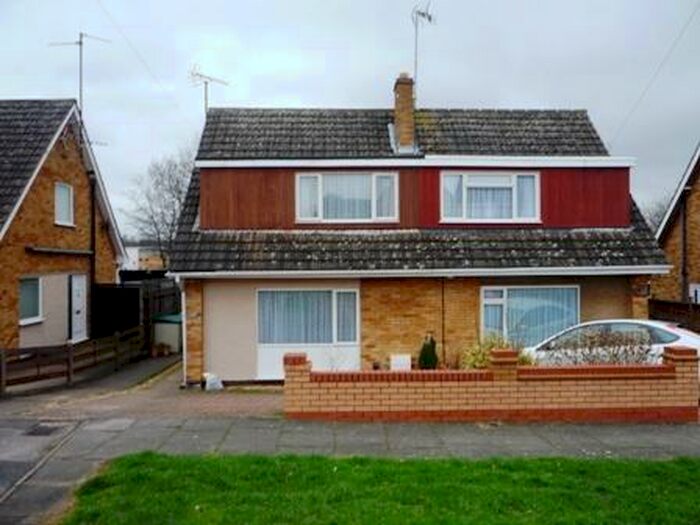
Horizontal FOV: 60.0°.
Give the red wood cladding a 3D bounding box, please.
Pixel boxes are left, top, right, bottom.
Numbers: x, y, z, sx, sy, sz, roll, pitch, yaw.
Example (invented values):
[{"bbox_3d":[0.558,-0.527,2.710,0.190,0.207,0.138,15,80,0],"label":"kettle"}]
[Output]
[{"bbox_3d":[1.562,-1.470,13.938,9.900,1.430,0.100,-1,0,-2],"label":"red wood cladding"}]

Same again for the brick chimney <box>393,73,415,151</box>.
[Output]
[{"bbox_3d":[1.464,-4.030,16.300,0.420,2.050,0.900,-1,0,-2],"label":"brick chimney"}]

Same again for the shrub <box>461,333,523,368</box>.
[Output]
[{"bbox_3d":[2.197,1.575,9.100,1.100,1.150,0.900,-1,0,-2],"label":"shrub"}]

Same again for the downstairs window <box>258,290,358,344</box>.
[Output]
[{"bbox_3d":[-0.937,1.191,13.379,2.270,1.240,0.100,-1,0,-2],"label":"downstairs window"}]

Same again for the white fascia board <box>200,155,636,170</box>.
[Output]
[{"bbox_3d":[1.557,-2.273,13.788,10.050,0.240,0.080,-1,0,-2],"label":"white fascia board"}]

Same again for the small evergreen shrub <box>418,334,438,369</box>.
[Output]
[{"bbox_3d":[1.566,1.915,12.100,0.400,1.000,0.400,-1,0,-2],"label":"small evergreen shrub"}]

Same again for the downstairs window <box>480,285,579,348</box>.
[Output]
[{"bbox_3d":[4.045,1.244,13.597,2.180,1.370,0.100,-1,0,-2],"label":"downstairs window"}]

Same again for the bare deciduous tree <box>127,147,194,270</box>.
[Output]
[{"bbox_3d":[-8.867,-1.386,29.000,4.800,8.600,4.800,-1,0,-2],"label":"bare deciduous tree"}]

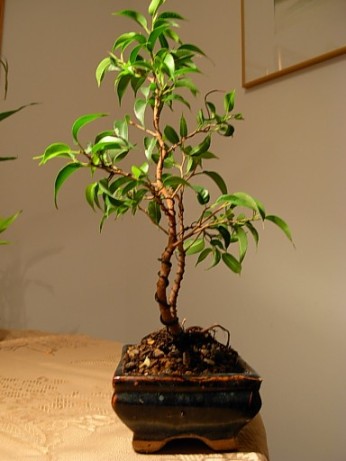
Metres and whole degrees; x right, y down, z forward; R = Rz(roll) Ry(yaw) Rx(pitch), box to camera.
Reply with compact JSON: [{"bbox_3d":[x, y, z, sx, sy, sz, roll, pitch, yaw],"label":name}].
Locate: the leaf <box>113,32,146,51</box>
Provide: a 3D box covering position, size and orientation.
[{"bbox_3d":[-0.043,-0.189,0.505,0.035,0.014,0.015,-15,27,-15],"label":"leaf"}]

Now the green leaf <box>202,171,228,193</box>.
[{"bbox_3d":[0.050,-0.056,0.555,0.010,0.038,0.013,-52,-11,30],"label":"green leaf"}]

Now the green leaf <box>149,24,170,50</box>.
[{"bbox_3d":[-0.016,-0.191,0.500,0.010,0.034,0.013,27,23,-25],"label":"green leaf"}]

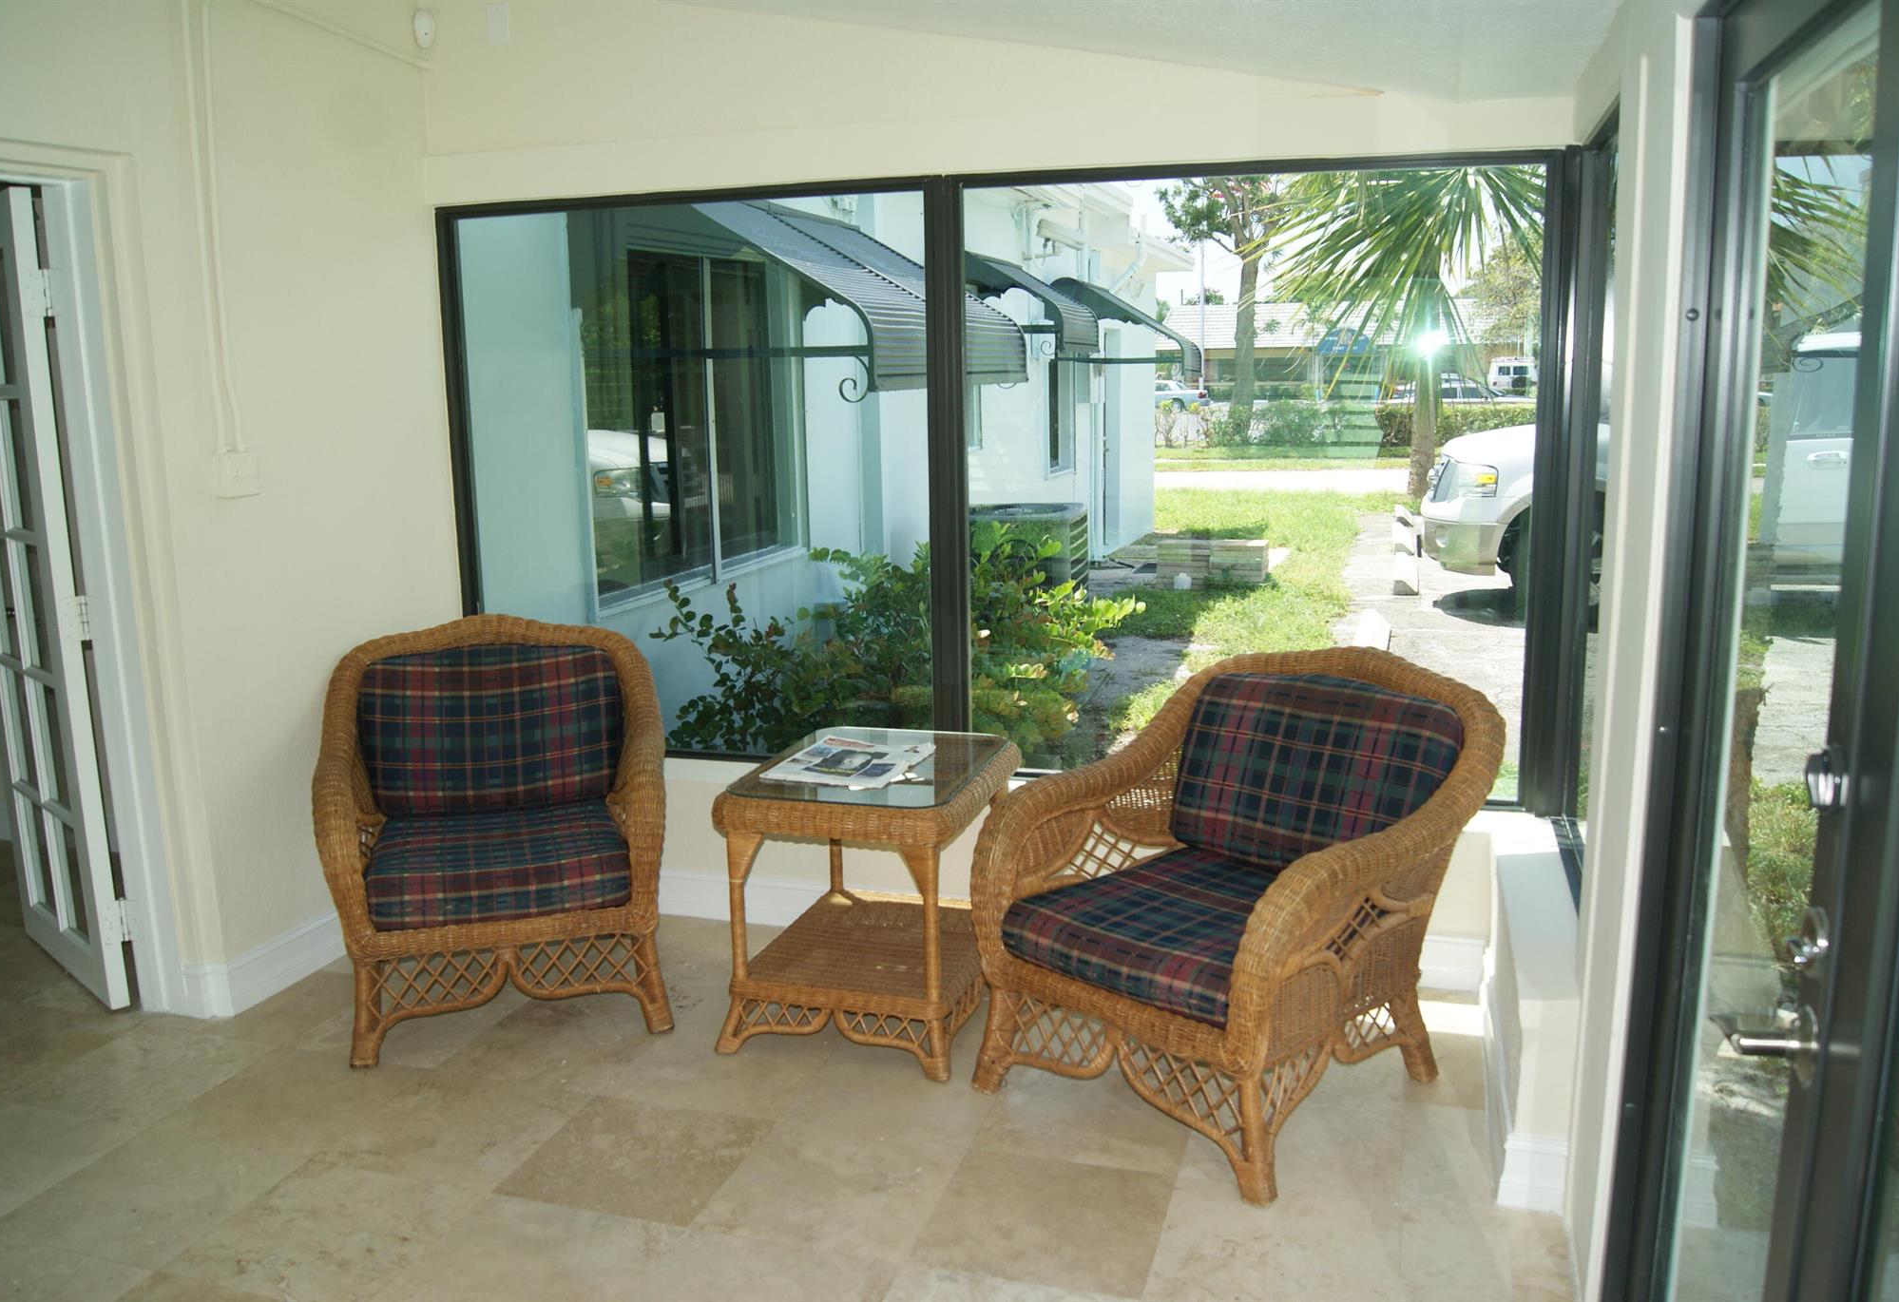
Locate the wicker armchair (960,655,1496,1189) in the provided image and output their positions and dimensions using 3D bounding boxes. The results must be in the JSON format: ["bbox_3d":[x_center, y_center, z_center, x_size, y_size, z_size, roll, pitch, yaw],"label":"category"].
[{"bbox_3d":[0.628,0.504,3.281,0.810,0.910,0.960,8,13,42],"label":"wicker armchair"}]

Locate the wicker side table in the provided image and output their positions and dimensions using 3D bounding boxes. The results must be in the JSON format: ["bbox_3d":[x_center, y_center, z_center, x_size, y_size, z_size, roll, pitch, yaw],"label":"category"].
[{"bbox_3d":[-0.168,0.592,3.679,0.590,0.625,0.760,2,10,16],"label":"wicker side table"}]

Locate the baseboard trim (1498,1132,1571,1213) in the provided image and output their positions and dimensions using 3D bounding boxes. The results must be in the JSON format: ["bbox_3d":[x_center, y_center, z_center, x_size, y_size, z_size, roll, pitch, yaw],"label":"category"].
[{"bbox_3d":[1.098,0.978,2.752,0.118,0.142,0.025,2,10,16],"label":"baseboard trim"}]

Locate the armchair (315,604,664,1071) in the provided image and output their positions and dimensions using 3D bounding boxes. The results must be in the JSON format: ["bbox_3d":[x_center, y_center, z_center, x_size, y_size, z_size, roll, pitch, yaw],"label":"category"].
[{"bbox_3d":[-1.157,0.429,3.860,0.810,0.910,0.960,-3,10,-14],"label":"armchair"}]

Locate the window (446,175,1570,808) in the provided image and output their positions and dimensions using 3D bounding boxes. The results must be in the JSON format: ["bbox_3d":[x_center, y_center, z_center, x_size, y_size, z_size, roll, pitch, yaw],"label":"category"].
[{"bbox_3d":[0.009,-0.452,4.089,3.210,1.650,0.100,2,10,16],"label":"window"}]

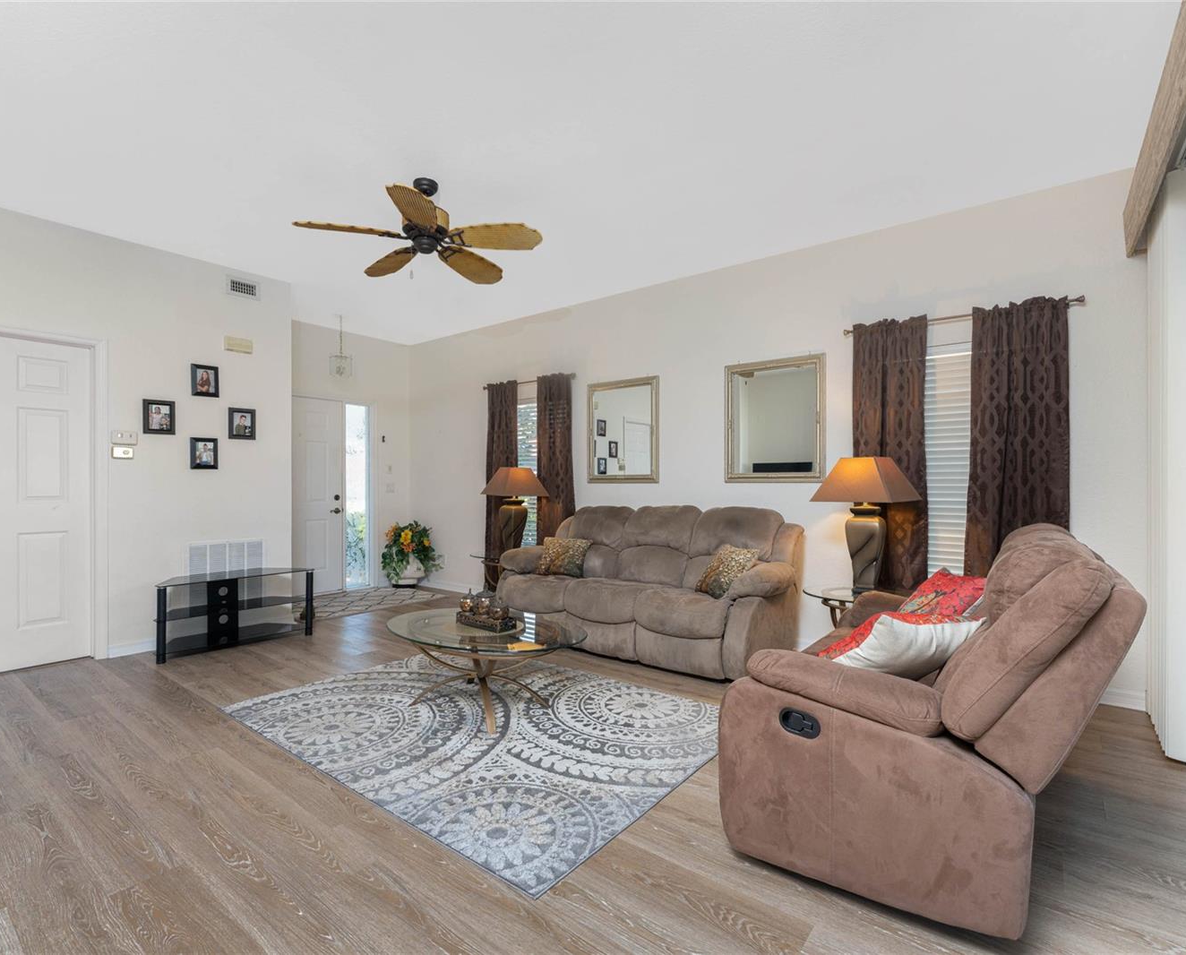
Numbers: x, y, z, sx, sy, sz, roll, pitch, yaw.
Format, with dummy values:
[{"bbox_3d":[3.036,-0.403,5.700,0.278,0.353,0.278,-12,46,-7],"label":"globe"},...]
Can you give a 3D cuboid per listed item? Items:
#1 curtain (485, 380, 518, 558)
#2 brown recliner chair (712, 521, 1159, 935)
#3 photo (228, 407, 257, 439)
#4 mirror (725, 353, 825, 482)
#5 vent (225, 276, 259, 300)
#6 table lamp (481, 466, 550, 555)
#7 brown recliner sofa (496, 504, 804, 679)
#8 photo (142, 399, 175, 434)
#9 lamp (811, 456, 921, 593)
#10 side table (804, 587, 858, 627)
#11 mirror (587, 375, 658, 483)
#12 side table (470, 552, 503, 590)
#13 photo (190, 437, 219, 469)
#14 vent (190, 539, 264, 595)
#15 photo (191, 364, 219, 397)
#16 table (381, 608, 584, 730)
[{"bbox_3d":[-0.893,0.136,5.420,0.410,2.120,0.100,0,0,37],"label":"curtain"},{"bbox_3d":[1.219,0.693,2.150,1.060,1.020,1.470,0,0,29],"label":"brown recliner chair"},{"bbox_3d":[-2.721,-0.418,4.335,0.022,0.240,0.190,0,0,39],"label":"photo"},{"bbox_3d":[1.264,-0.390,3.904,0.703,0.862,0.030,0,0,36],"label":"mirror"},{"bbox_3d":[-2.718,-1.473,4.342,0.020,0.150,0.245,0,0,39],"label":"vent"},{"bbox_3d":[-0.685,0.297,4.870,0.445,0.765,0.445,0,0,-36],"label":"table lamp"},{"bbox_3d":[0.291,0.698,3.961,2.100,0.990,0.930,0,0,36],"label":"brown recliner sofa"},{"bbox_3d":[-3.018,-0.415,3.878,0.020,0.235,0.181,0,-1,39],"label":"photo"},{"bbox_3d":[1.543,0.268,3.170,0.445,0.772,0.445,0,0,-45],"label":"lamp"},{"bbox_3d":[1.543,0.929,3.170,0.650,0.550,0.650,0,0,37],"label":"side table"},{"bbox_3d":[0.249,-0.380,4.649,0.706,0.853,0.030,0,0,36],"label":"mirror"},{"bbox_3d":[-0.700,0.934,4.870,0.650,0.550,0.650,0,0,37],"label":"side table"},{"bbox_3d":[-2.881,-0.176,4.138,0.022,0.235,0.180,0,0,39],"label":"photo"},{"bbox_3d":[-2.757,0.747,4.199,0.020,0.540,0.524,0,-1,39],"label":"vent"},{"bbox_3d":[-2.845,-0.704,4.090,0.020,0.226,0.170,0,-1,39],"label":"photo"},{"bbox_3d":[-0.580,0.992,2.915,1.155,0.427,0.715,0,0,29],"label":"table"}]

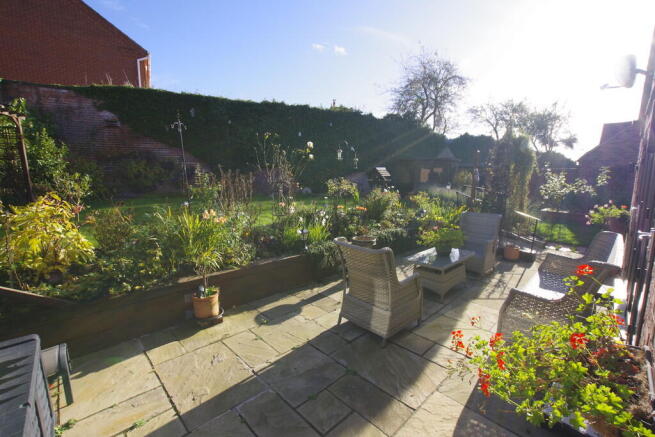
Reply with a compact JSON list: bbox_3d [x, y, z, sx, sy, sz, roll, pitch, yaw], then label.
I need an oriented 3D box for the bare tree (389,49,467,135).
[{"bbox_3d":[7.323,-6.552,20.174,5.200,10.555,5.200,0,7,0],"label":"bare tree"}]

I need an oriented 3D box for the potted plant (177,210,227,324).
[{"bbox_3d":[-1.499,0.569,3.180,0.530,1.300,0.510,0,7,0],"label":"potted plant"}]

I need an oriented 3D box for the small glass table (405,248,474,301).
[{"bbox_3d":[1.693,0.827,4.099,0.984,0.508,0.552,-7,10,-41],"label":"small glass table"}]

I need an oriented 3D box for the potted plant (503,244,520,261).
[{"bbox_3d":[3.935,0.698,5.789,0.290,0.300,0.290,0,7,0],"label":"potted plant"}]

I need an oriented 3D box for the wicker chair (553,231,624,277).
[{"bbox_3d":[2.969,0.681,3.266,0.800,0.993,0.711,-7,10,-43],"label":"wicker chair"}]

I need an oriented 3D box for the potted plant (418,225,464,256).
[{"bbox_3d":[1.783,0.322,4.225,0.600,0.460,0.560,0,7,0],"label":"potted plant"}]

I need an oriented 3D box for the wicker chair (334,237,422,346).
[{"bbox_3d":[0.571,0.724,3.059,0.711,0.993,0.660,-7,10,-41],"label":"wicker chair"}]

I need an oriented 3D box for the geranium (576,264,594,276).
[{"bbox_3d":[1.559,0.314,1.650,0.080,0.070,0.080,0,7,0],"label":"geranium"}]

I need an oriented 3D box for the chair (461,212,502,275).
[{"bbox_3d":[2.786,0.437,5.165,0.711,0.993,0.660,-8,10,-44],"label":"chair"}]

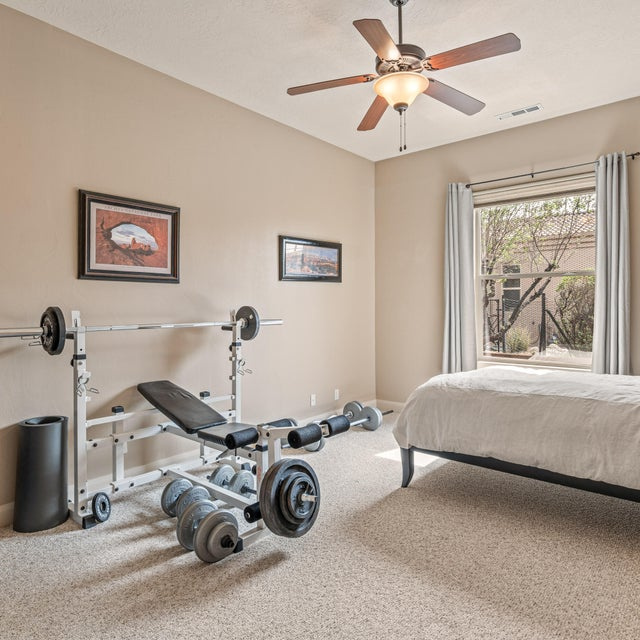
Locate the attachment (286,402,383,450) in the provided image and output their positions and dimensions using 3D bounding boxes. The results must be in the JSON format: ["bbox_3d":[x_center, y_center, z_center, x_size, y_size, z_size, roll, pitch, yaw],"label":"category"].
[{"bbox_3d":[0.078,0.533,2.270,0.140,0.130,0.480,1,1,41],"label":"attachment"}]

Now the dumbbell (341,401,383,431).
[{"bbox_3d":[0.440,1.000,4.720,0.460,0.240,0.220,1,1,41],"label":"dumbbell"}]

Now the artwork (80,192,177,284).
[{"bbox_3d":[-1.329,-0.560,3.210,0.030,0.583,0.742,1,1,41],"label":"artwork"}]

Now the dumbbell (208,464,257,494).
[{"bbox_3d":[-0.569,1.060,2.920,0.420,0.220,0.220,1,1,38],"label":"dumbbell"}]

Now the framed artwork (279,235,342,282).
[{"bbox_3d":[-0.079,-0.602,4.643,0.030,0.427,0.966,1,1,41],"label":"framed artwork"}]

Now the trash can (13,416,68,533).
[{"bbox_3d":[-1.631,0.891,2.671,0.272,0.590,0.272,1,1,41],"label":"trash can"}]

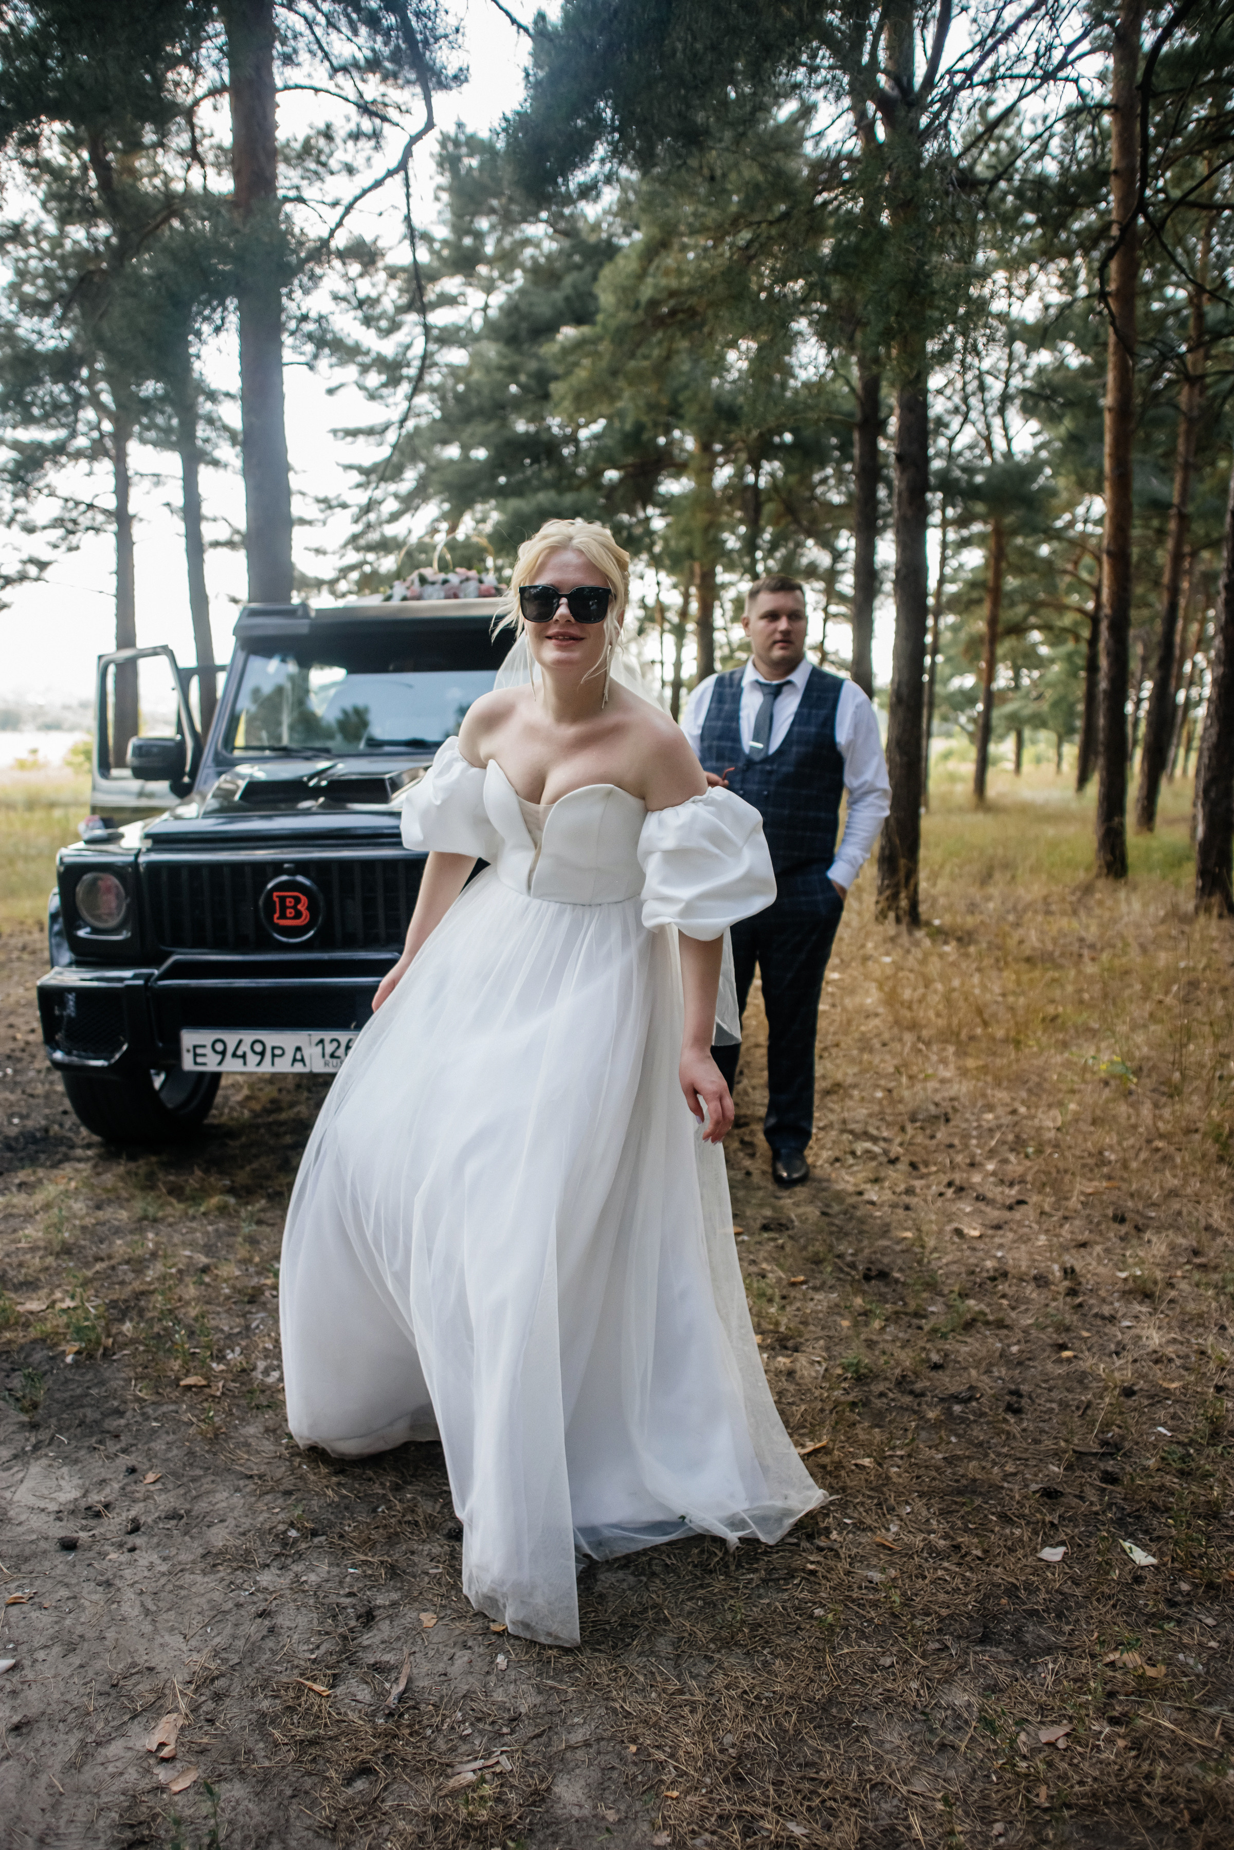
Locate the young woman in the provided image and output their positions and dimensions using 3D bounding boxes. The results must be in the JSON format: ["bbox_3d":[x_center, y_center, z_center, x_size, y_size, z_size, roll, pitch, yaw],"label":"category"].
[{"bbox_3d":[-0.107,0.188,2.224,0.990,1.730,0.880,3,10,15],"label":"young woman"}]

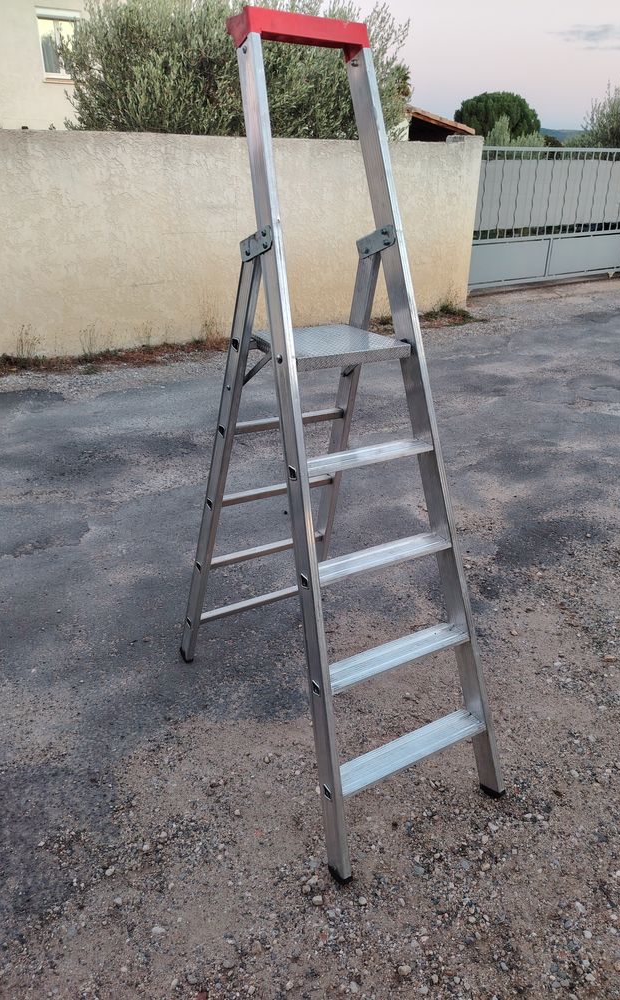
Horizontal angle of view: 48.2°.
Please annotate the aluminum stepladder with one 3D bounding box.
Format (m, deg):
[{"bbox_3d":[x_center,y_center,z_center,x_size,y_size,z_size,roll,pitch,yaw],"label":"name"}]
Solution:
[{"bbox_3d":[0.045,-0.159,1.762,0.534,1.817,1.032,-14,29,-28],"label":"aluminum stepladder"}]

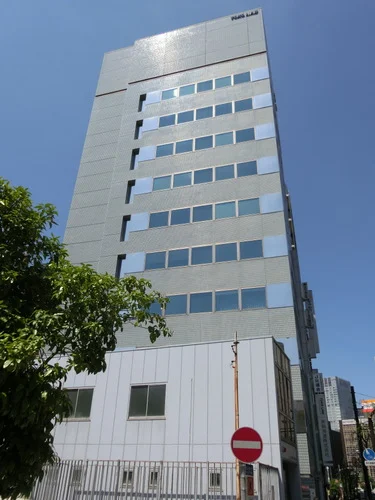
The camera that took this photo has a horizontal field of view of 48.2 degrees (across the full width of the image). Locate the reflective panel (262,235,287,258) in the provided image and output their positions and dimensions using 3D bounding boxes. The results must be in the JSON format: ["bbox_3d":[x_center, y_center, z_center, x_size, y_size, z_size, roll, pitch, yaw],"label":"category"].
[{"bbox_3d":[5.494,-0.230,26.162,1.435,1.490,0.150,-7,-32,15],"label":"reflective panel"}]

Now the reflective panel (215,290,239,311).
[{"bbox_3d":[2.404,3.062,25.313,1.467,1.291,0.120,-7,-32,15],"label":"reflective panel"}]

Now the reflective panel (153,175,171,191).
[{"bbox_3d":[-1.995,-5.285,32.972,1.517,1.351,0.100,-7,-32,15],"label":"reflective panel"}]

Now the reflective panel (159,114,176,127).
[{"bbox_3d":[-1.661,-10.881,35.340,1.448,1.291,0.120,-7,-32,15],"label":"reflective panel"}]

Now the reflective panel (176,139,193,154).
[{"bbox_3d":[-0.273,-8.482,34.338,1.517,1.351,0.100,-7,-32,15],"label":"reflective panel"}]

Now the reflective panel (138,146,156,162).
[{"bbox_3d":[-3.184,-7.613,33.042,1.428,1.357,0.100,-7,-32,15],"label":"reflective panel"}]

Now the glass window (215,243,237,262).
[{"bbox_3d":[2.593,0.144,28.108,1.517,1.351,0.100,-7,-32,15],"label":"glass window"}]

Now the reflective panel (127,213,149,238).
[{"bbox_3d":[-3.540,-1.825,30.349,1.567,1.947,0.120,-7,-32,15],"label":"reflective panel"}]

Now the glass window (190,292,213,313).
[{"bbox_3d":[0.825,3.143,25.024,1.415,1.293,0.100,-7,-32,15],"label":"glass window"}]

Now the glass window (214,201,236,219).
[{"bbox_3d":[2.547,-2.684,28.043,1.415,1.293,0.100,-7,-32,15],"label":"glass window"}]

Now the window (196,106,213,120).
[{"bbox_3d":[1.487,-11.918,36.486,1.494,1.368,0.100,-7,-33,14],"label":"window"}]

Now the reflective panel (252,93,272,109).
[{"bbox_3d":[5.995,-11.819,33.344,1.462,1.528,0.120,-7,-32,15],"label":"reflective panel"}]

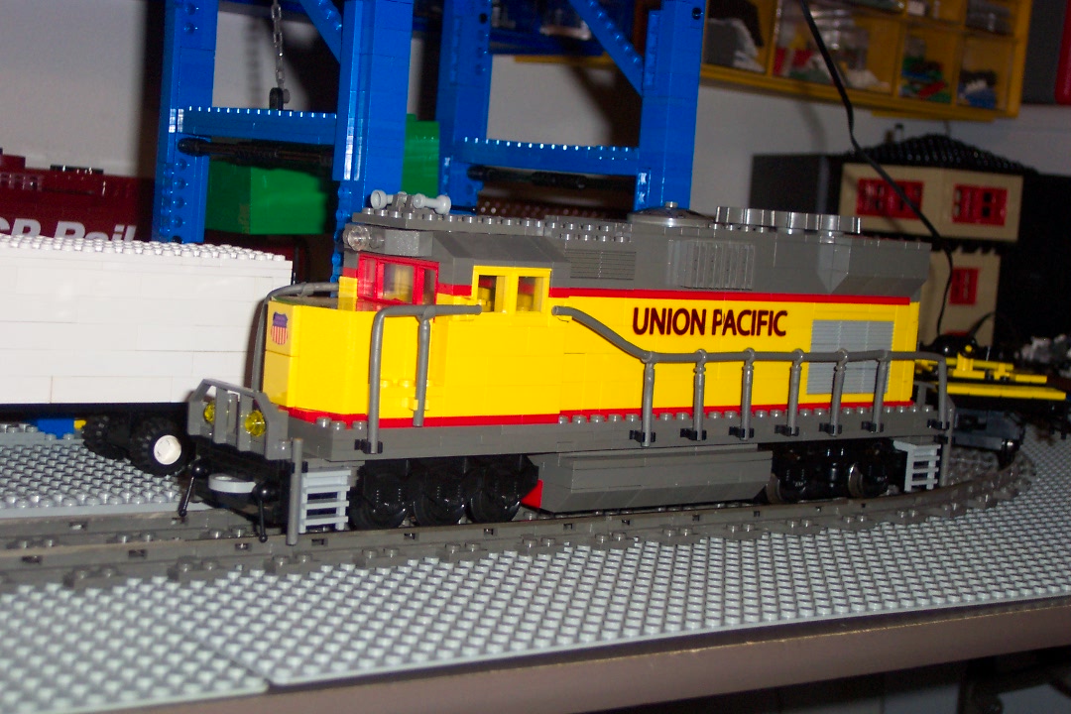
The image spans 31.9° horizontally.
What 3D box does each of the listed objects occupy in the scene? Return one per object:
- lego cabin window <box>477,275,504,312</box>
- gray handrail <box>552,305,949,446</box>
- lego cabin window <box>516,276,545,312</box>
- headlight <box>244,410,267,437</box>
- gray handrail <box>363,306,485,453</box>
[{"bbox_3d":[-0.015,-0.020,0.600,0.013,0.013,0.004,0,6,-40],"label":"lego cabin window"},{"bbox_3d":[0.084,0.007,0.678,0.209,0.048,0.007,0,6,-40],"label":"gray handrail"},{"bbox_3d":[-0.003,-0.020,0.610,0.013,0.012,0.004,0,6,-40],"label":"lego cabin window"},{"bbox_3d":[-0.085,0.021,0.570,0.005,0.008,0.008,0,6,-40],"label":"headlight"},{"bbox_3d":[-0.034,0.007,0.580,0.042,0.046,0.006,0,6,-40],"label":"gray handrail"}]

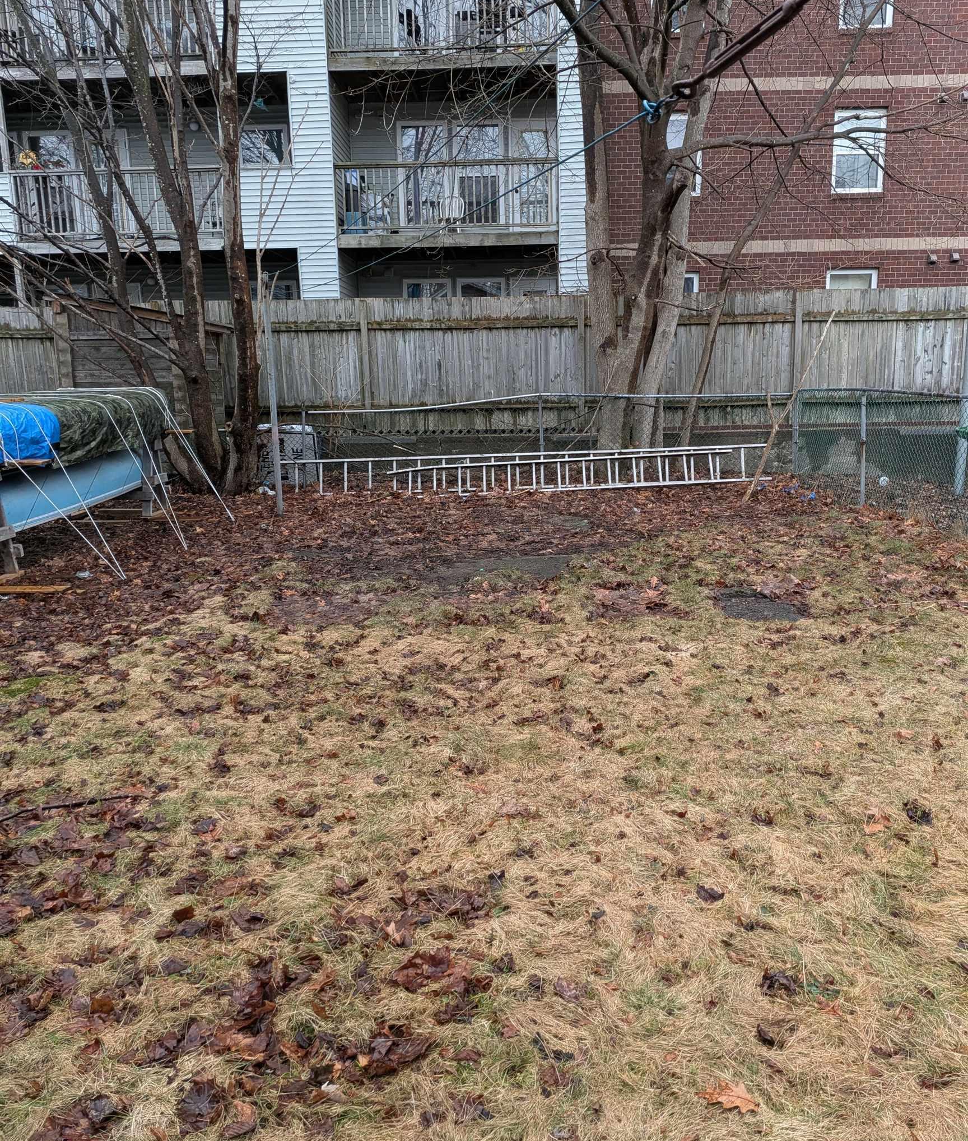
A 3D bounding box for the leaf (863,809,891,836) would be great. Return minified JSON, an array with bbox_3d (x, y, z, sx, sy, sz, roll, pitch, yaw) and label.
[{"bbox_3d":[1.269,0.829,2.946,0.104,0.040,0.091,-8,13,-30],"label":"leaf"}]

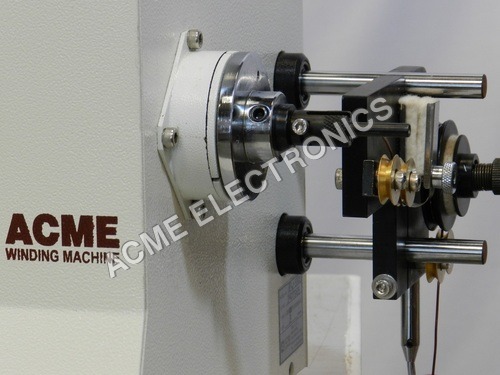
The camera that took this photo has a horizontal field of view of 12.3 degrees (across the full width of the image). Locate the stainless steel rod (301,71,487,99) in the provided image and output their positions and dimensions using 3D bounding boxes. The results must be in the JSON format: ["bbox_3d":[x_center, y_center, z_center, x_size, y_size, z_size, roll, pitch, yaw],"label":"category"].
[{"bbox_3d":[0.069,-0.050,1.131,0.093,0.012,0.012,2,10,16],"label":"stainless steel rod"}]

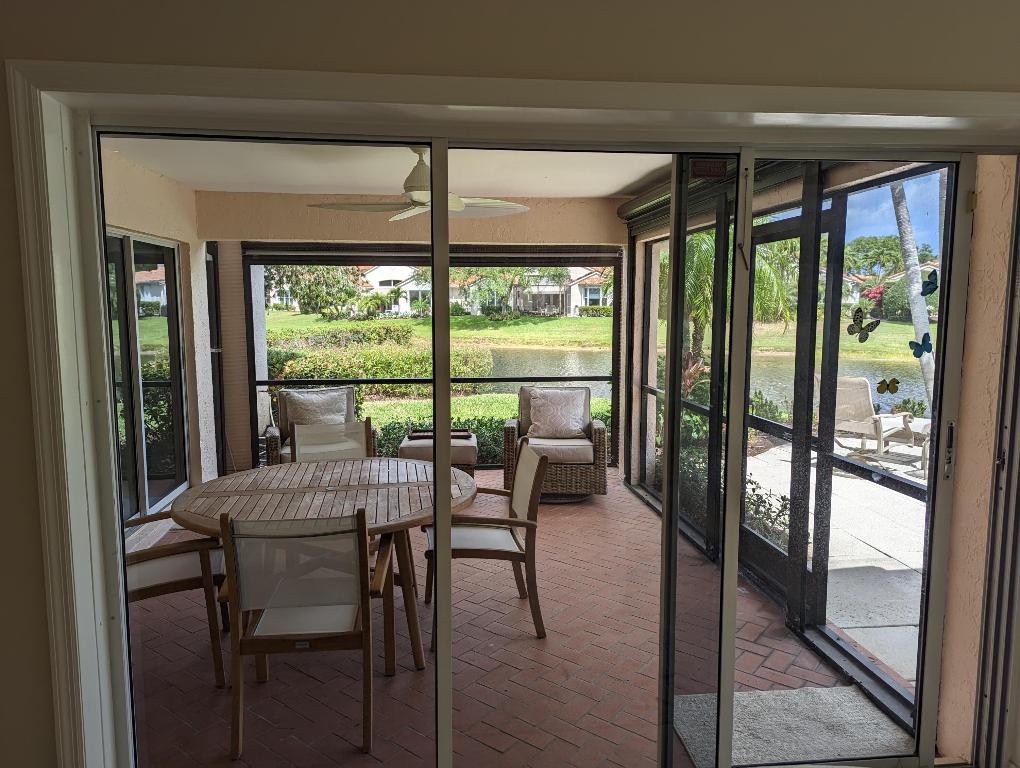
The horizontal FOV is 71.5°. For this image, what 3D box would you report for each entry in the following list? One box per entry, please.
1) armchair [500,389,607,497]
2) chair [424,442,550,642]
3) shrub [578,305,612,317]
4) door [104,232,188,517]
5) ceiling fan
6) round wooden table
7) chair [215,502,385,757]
[{"bbox_3d":[0.396,0.503,6.126,0.820,0.900,0.860,1,6,6],"label":"armchair"},{"bbox_3d":[-0.147,0.773,3.624,0.600,0.905,0.580,-1,6,-10],"label":"chair"},{"bbox_3d":[8.136,-6.906,67.000,3.400,1.100,1.300,1,6,7],"label":"shrub"},{"bbox_3d":[-2.888,-0.052,5.501,0.120,2.140,1.830,-1,6,-6],"label":"door"},{"bbox_3d":[-0.593,-1.307,4.347,1.450,0.480,1.450,-1,6,-6],"label":"ceiling fan"},{"bbox_3d":[-0.850,0.877,3.458,1.400,0.733,1.400,0,6,0],"label":"round wooden table"},{"bbox_3d":[-0.777,0.863,2.792,0.580,0.905,0.600,-1,6,-6],"label":"chair"}]

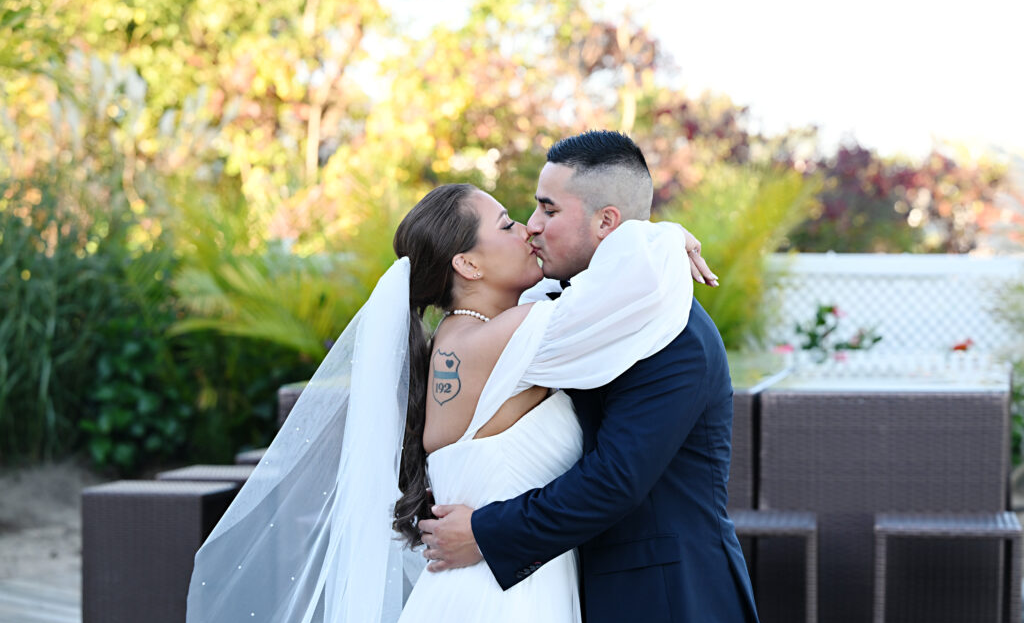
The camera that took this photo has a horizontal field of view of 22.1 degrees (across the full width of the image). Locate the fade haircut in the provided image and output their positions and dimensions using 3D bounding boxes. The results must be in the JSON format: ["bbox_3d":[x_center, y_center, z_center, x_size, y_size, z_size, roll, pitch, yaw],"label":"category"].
[{"bbox_3d":[0.151,-0.227,4.500,0.183,0.168,0.165,0,2,-7],"label":"fade haircut"}]

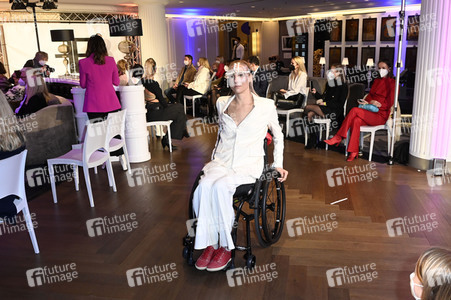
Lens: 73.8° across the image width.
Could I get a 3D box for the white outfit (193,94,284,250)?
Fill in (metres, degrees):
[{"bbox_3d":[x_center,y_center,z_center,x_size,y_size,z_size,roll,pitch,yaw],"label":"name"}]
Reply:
[{"bbox_3d":[0.067,0.134,2.310,0.580,1.080,0.600,4,18,17],"label":"white outfit"}]

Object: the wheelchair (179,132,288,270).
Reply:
[{"bbox_3d":[0.072,0.332,2.410,0.610,0.870,0.800,4,18,18],"label":"wheelchair"}]

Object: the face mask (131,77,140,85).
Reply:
[{"bbox_3d":[-1.430,-1.111,4.800,0.150,0.120,0.090,-3,32,-5],"label":"face mask"}]

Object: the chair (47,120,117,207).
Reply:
[{"bbox_3d":[-1.507,0.130,3.186,0.520,0.830,0.460,3,17,14],"label":"chair"}]

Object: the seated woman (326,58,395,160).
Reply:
[{"bbox_3d":[1.897,-0.535,4.173,0.850,1.290,0.550,-11,20,-30],"label":"seated woman"}]

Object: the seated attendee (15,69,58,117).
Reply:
[{"bbox_3d":[-2.661,-0.506,4.426,0.550,1.260,0.800,-8,18,-22],"label":"seated attendee"}]

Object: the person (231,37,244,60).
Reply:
[{"bbox_3d":[0.373,-2.486,9.192,0.480,1.780,0.320,11,21,35],"label":"person"}]

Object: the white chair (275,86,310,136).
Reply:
[{"bbox_3d":[1.152,-0.698,5.397,0.520,0.840,0.460,-11,20,-30],"label":"white chair"}]

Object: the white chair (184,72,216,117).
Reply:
[{"bbox_3d":[-0.608,-1.160,6.877,0.520,0.820,0.460,-12,20,-33],"label":"white chair"}]

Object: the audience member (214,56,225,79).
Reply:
[{"bbox_3d":[-0.242,-1.668,7.622,0.750,1.280,0.500,-11,20,-30],"label":"audience member"}]

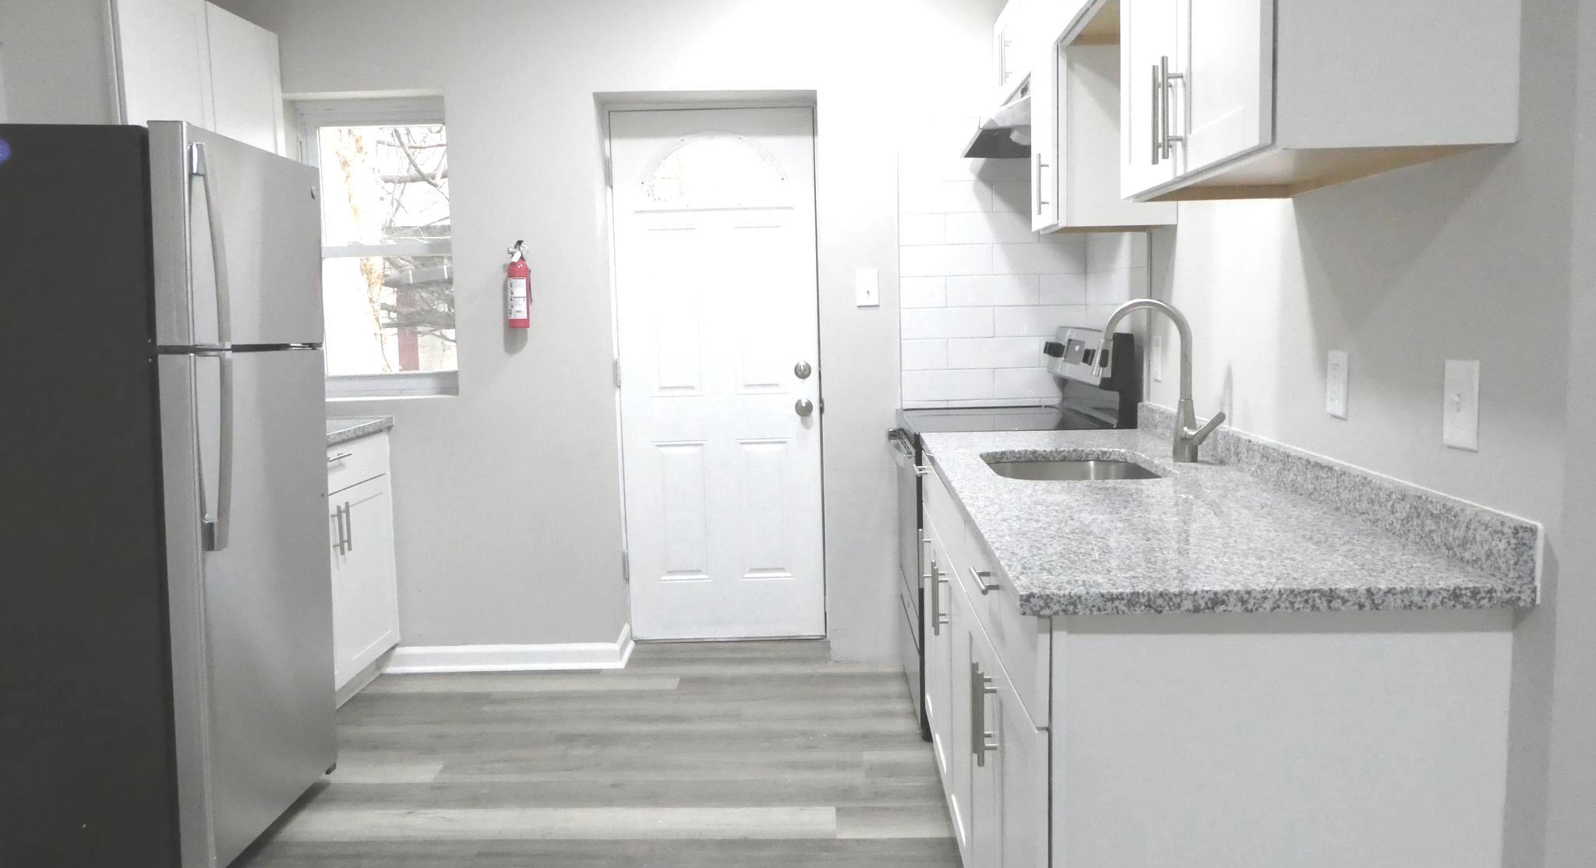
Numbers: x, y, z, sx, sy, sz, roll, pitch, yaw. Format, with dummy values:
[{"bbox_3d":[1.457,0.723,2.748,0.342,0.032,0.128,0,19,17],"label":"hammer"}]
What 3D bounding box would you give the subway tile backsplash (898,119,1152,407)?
[{"bbox_3d":[0.648,-0.537,3.362,0.625,0.978,0.772,-1,6,2],"label":"subway tile backsplash"}]

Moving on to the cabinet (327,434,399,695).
[{"bbox_3d":[-1.750,0.466,3.601,0.602,0.880,0.683,-1,6,2],"label":"cabinet"}]

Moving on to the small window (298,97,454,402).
[{"bbox_3d":[-1.448,-0.647,3.941,0.572,1.037,0.076,-1,6,2],"label":"small window"}]

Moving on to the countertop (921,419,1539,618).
[{"bbox_3d":[0.612,0.071,2.187,0.637,0.098,1.732,-1,6,2],"label":"countertop"}]

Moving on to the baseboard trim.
[{"bbox_3d":[-1.046,0.787,4.118,0.849,0.092,0.347,-1,6,2],"label":"baseboard trim"}]

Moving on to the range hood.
[{"bbox_3d":[0.741,-0.975,3.381,0.423,0.167,0.600,-1,6,2],"label":"range hood"}]

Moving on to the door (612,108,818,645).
[{"bbox_3d":[-0.290,-0.200,4.181,0.755,2.002,0.040,-1,6,2],"label":"door"}]

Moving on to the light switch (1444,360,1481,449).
[{"bbox_3d":[0.900,-0.038,1.501,0.010,0.117,0.076,-1,6,2],"label":"light switch"}]

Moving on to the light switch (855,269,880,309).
[{"bbox_3d":[0.238,-0.496,3.765,0.073,0.119,0.010,-1,6,2],"label":"light switch"}]

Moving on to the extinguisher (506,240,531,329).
[{"bbox_3d":[-0.950,-0.508,3.755,0.078,0.297,0.095,-1,6,2],"label":"extinguisher"}]

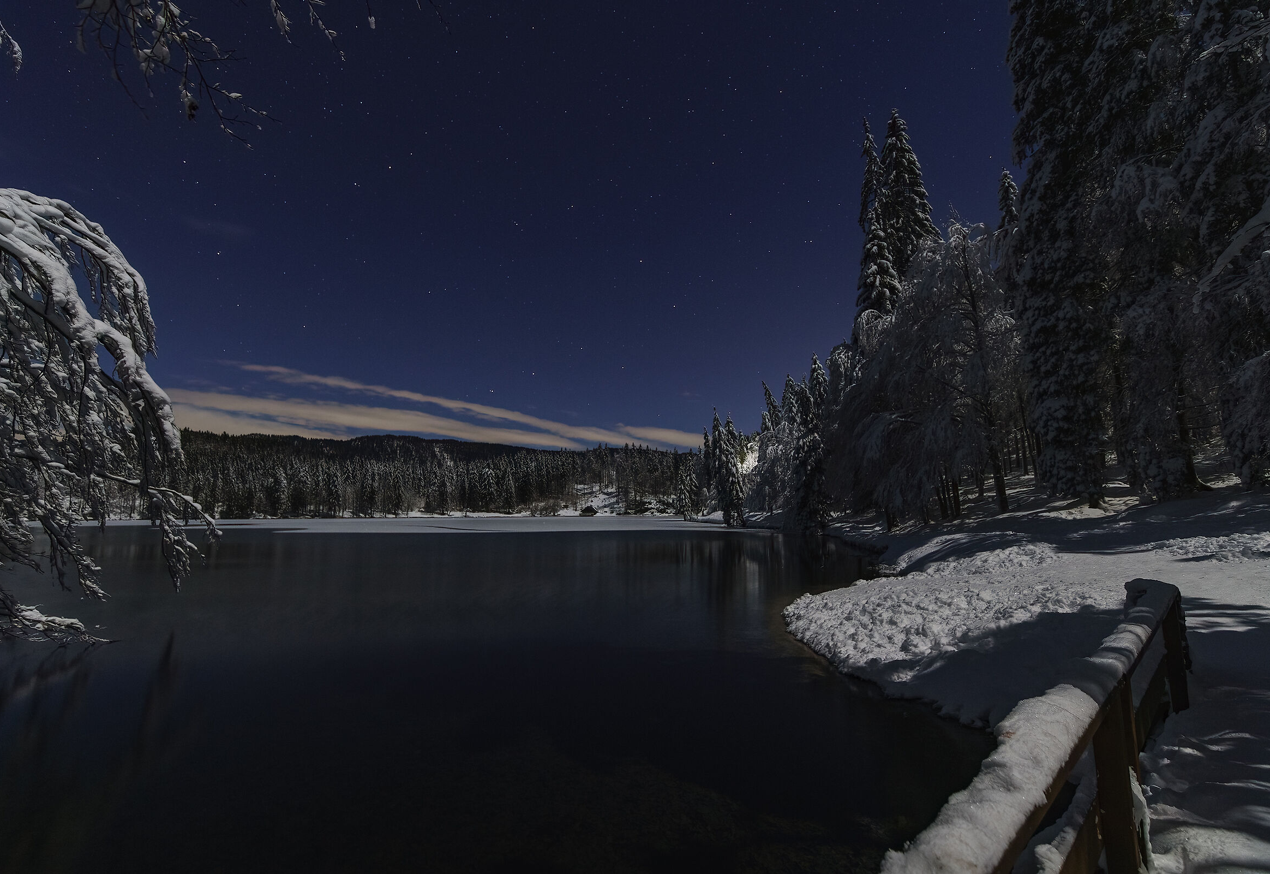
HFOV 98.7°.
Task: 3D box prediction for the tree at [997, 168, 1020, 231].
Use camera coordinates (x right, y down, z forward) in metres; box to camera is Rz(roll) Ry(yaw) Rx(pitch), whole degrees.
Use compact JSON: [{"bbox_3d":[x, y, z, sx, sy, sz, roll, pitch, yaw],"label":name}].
[{"bbox_3d":[33.430,-10.600,47.850,5.000,27.580,5.000,0,-8,0],"label":"tree"}]

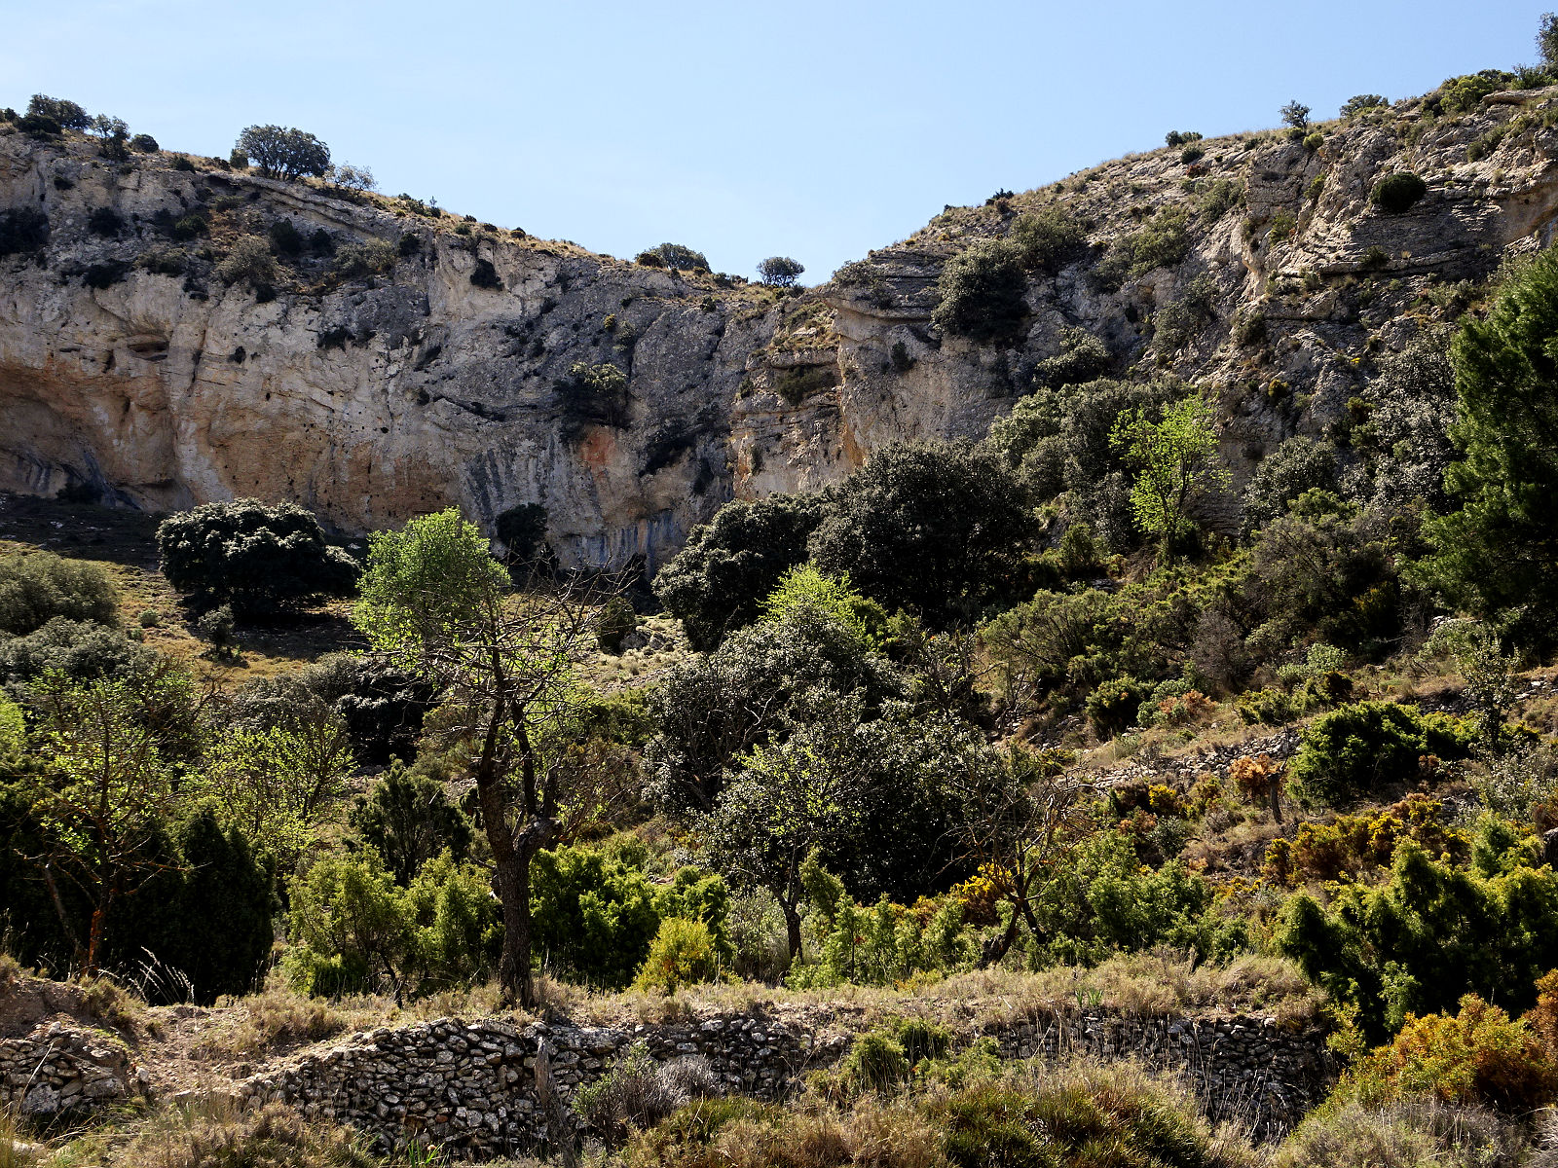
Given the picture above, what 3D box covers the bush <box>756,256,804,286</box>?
[{"bbox_3d":[0.033,-16.832,165.000,2.620,1.580,2.360,0,-6,0],"label":"bush"}]

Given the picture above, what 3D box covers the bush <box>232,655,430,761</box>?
[{"bbox_3d":[-8.793,2.494,60.000,3.960,2.130,3.170,0,-6,0],"label":"bush"}]

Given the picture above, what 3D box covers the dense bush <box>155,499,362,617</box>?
[{"bbox_3d":[-16.001,-0.822,94.000,6.240,3.350,5.310,0,-6,0],"label":"dense bush"}]

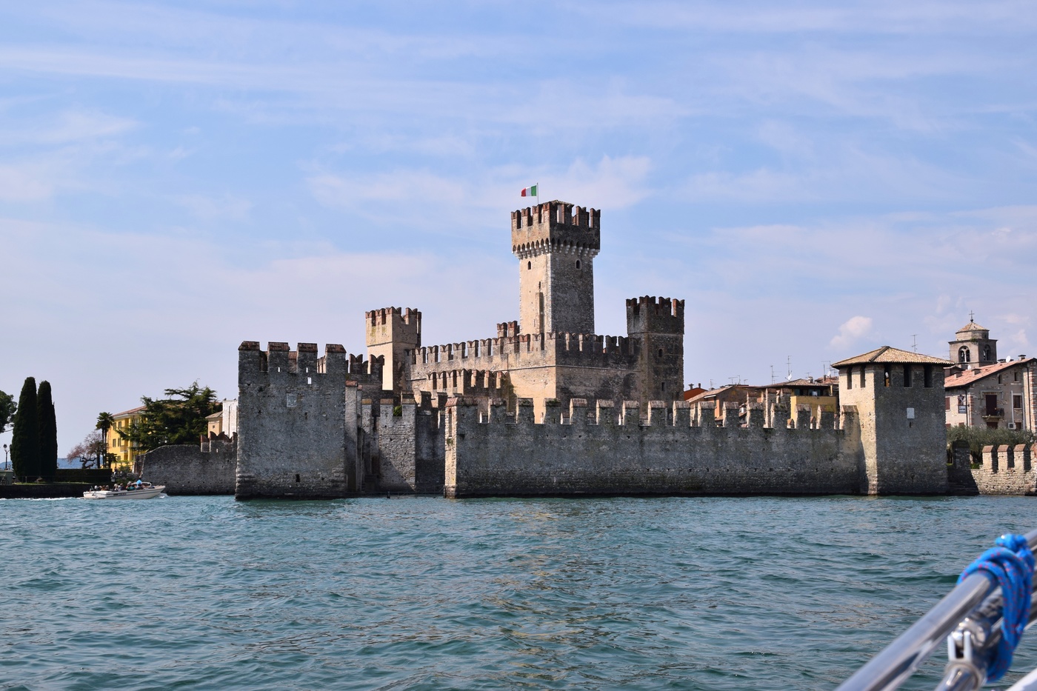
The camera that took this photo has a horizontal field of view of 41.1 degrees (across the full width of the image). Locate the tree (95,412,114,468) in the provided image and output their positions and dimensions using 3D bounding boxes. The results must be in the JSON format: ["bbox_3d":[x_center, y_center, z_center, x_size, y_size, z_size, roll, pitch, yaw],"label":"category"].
[{"bbox_3d":[-50.312,12.135,168.000,2.260,8.160,2.260,2,-5,-17],"label":"tree"}]

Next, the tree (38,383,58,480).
[{"bbox_3d":[-49.096,8.967,144.000,2.240,10.720,2.240,2,-5,-19],"label":"tree"}]

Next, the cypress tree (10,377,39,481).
[{"bbox_3d":[-51.395,8.798,144.000,3.040,10.970,3.040,2,-5,-20],"label":"cypress tree"}]

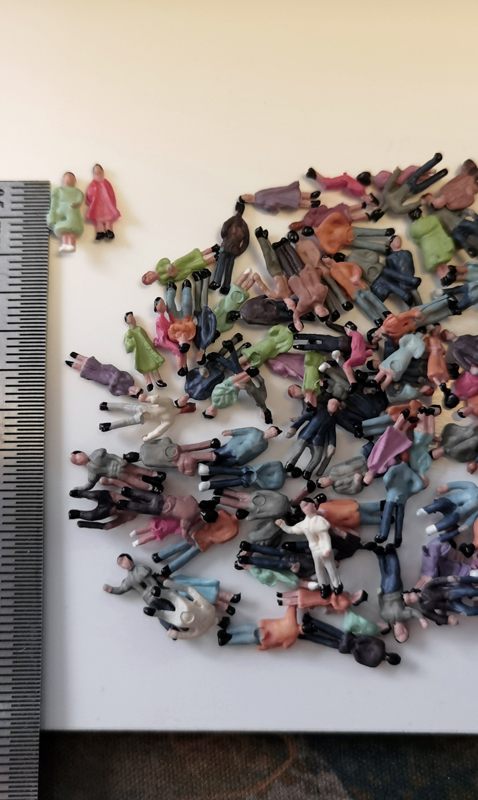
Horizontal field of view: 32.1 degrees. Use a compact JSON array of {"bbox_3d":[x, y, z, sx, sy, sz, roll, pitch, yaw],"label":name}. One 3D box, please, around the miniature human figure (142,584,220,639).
[{"bbox_3d":[-0.006,0.025,0.098,0.010,0.003,0.006,14,81,1],"label":"miniature human figure"}]

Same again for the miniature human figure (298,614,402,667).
[{"bbox_3d":[0.013,0.029,0.100,0.013,0.003,0.004,19,82,2],"label":"miniature human figure"}]

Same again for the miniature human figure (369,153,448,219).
[{"bbox_3d":[0.022,-0.027,0.106,0.013,0.003,0.006,-36,84,-6],"label":"miniature human figure"}]

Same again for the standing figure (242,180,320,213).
[{"bbox_3d":[0.005,-0.026,0.108,0.010,0.003,0.004,0,81,-2],"label":"standing figure"}]

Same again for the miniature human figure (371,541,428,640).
[{"bbox_3d":[0.019,0.023,0.101,0.005,0.003,0.012,-9,82,-3],"label":"miniature human figure"}]

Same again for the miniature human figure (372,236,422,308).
[{"bbox_3d":[0.021,-0.016,0.106,0.005,0.004,0.010,-14,82,-4],"label":"miniature human figure"}]

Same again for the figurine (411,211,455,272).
[{"bbox_3d":[0.025,-0.020,0.106,0.004,0.003,0.011,-24,83,-5],"label":"figurine"}]

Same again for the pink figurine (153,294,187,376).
[{"bbox_3d":[-0.009,-0.008,0.105,0.004,0.003,0.010,-6,80,30],"label":"pink figurine"}]

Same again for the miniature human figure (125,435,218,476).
[{"bbox_3d":[-0.008,0.007,0.102,0.011,0.003,0.005,-4,82,-2],"label":"miniature human figure"}]

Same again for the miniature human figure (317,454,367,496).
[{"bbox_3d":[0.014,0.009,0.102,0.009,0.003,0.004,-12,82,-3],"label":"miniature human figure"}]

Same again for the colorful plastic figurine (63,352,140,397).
[{"bbox_3d":[-0.017,-0.003,0.104,0.011,0.003,0.003,25,82,3],"label":"colorful plastic figurine"}]

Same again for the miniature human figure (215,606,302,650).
[{"bbox_3d":[0.003,0.027,0.100,0.012,0.003,0.005,-5,82,-2],"label":"miniature human figure"}]

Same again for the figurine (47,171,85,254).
[{"bbox_3d":[-0.022,-0.024,0.107,0.005,0.004,0.011,-1,81,-1],"label":"figurine"}]

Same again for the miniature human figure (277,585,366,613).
[{"bbox_3d":[0.010,0.024,0.099,0.011,0.003,0.003,0,59,-1],"label":"miniature human figure"}]

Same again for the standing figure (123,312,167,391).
[{"bbox_3d":[-0.012,-0.006,0.105,0.004,0.003,0.011,-16,82,-24],"label":"standing figure"}]

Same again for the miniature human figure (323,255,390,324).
[{"bbox_3d":[0.015,-0.014,0.105,0.004,0.003,0.011,-42,84,-7],"label":"miniature human figure"}]

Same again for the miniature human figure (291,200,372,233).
[{"bbox_3d":[0.012,-0.024,0.108,0.010,0.003,0.004,-9,82,-3],"label":"miniature human figure"}]

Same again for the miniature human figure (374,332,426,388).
[{"bbox_3d":[0.020,-0.005,0.103,0.003,0.003,0.010,38,82,4],"label":"miniature human figure"}]

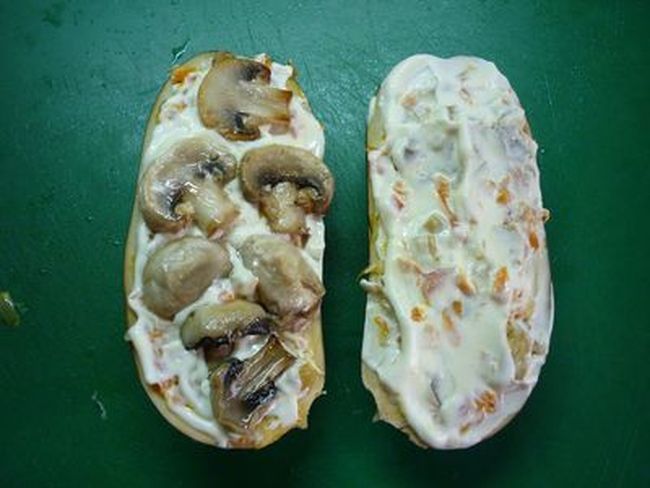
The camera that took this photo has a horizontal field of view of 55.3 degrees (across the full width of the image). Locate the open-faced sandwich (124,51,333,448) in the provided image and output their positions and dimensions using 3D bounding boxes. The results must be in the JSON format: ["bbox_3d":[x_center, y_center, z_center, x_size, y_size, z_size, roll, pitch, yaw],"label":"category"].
[{"bbox_3d":[-0.042,0.004,0.282,0.085,0.040,0.168,0,84,0],"label":"open-faced sandwich"}]

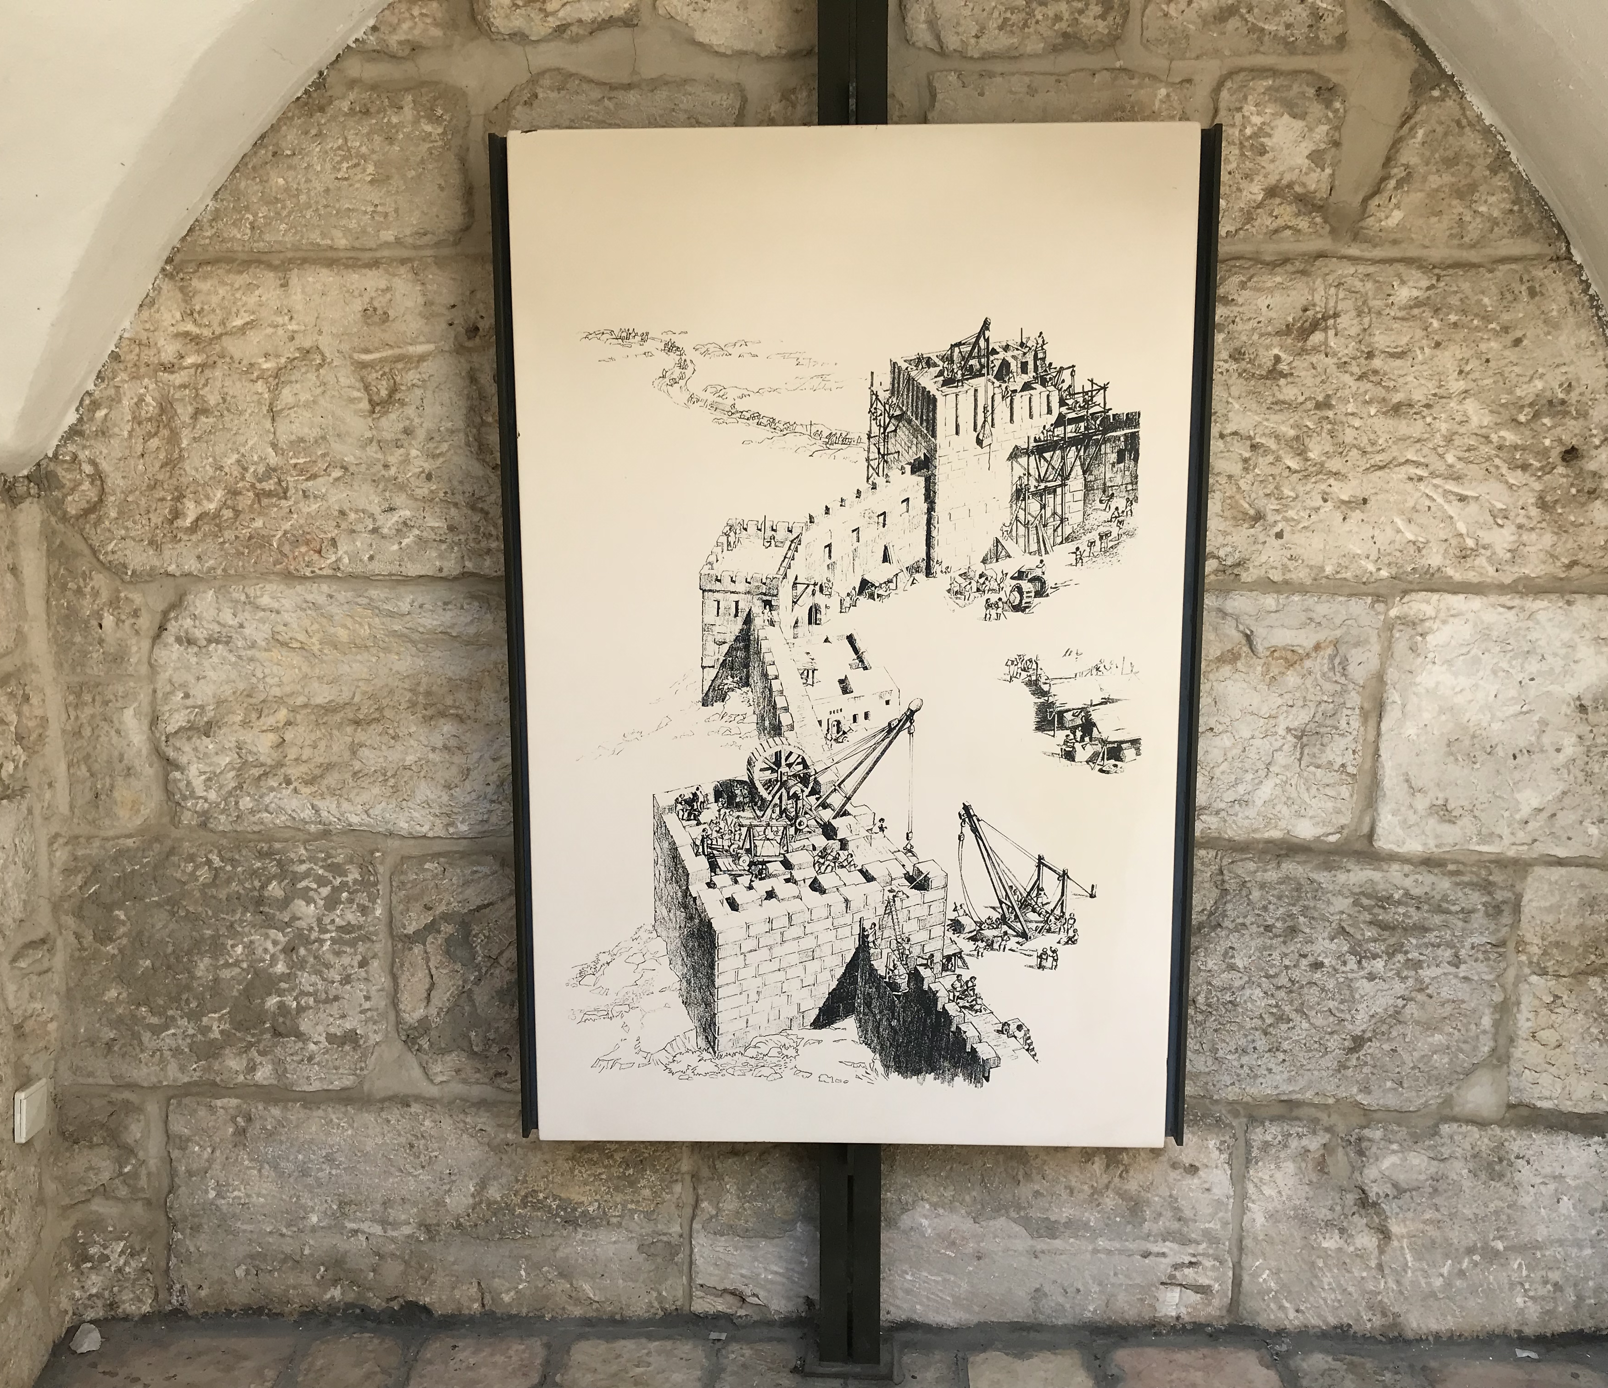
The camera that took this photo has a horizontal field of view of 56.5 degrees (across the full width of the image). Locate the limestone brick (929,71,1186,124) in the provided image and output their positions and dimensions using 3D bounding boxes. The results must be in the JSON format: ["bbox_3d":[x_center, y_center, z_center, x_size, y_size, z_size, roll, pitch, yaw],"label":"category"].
[{"bbox_3d":[0.396,-0.841,2.397,0.404,0.257,0.200,0,9,2],"label":"limestone brick"}]

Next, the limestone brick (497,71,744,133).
[{"bbox_3d":[-0.286,-0.848,2.420,0.396,0.261,0.200,0,9,2],"label":"limestone brick"}]

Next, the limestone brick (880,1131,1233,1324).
[{"bbox_3d":[0.422,0.897,2.667,0.636,0.376,0.200,0,9,2],"label":"limestone brick"}]

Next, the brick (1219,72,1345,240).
[{"bbox_3d":[0.732,-0.838,2.386,0.198,0.249,0.200,0,9,2],"label":"brick"}]

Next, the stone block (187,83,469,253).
[{"bbox_3d":[-0.749,-0.839,2.437,0.459,0.257,0.200,0,9,2],"label":"stone block"}]

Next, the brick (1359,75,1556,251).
[{"bbox_3d":[1.007,-0.823,2.379,0.312,0.246,0.200,0,9,2],"label":"brick"}]

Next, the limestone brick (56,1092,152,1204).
[{"bbox_3d":[-1.222,0.784,2.680,0.175,0.212,0.150,0,9,2],"label":"limestone brick"}]

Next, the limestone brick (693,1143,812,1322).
[{"bbox_3d":[-0.070,0.892,2.683,0.248,0.378,0.200,0,9,2],"label":"limestone brick"}]

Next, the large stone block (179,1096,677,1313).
[{"bbox_3d":[-0.658,0.883,2.701,0.915,0.405,0.200,0,9,2],"label":"large stone block"}]

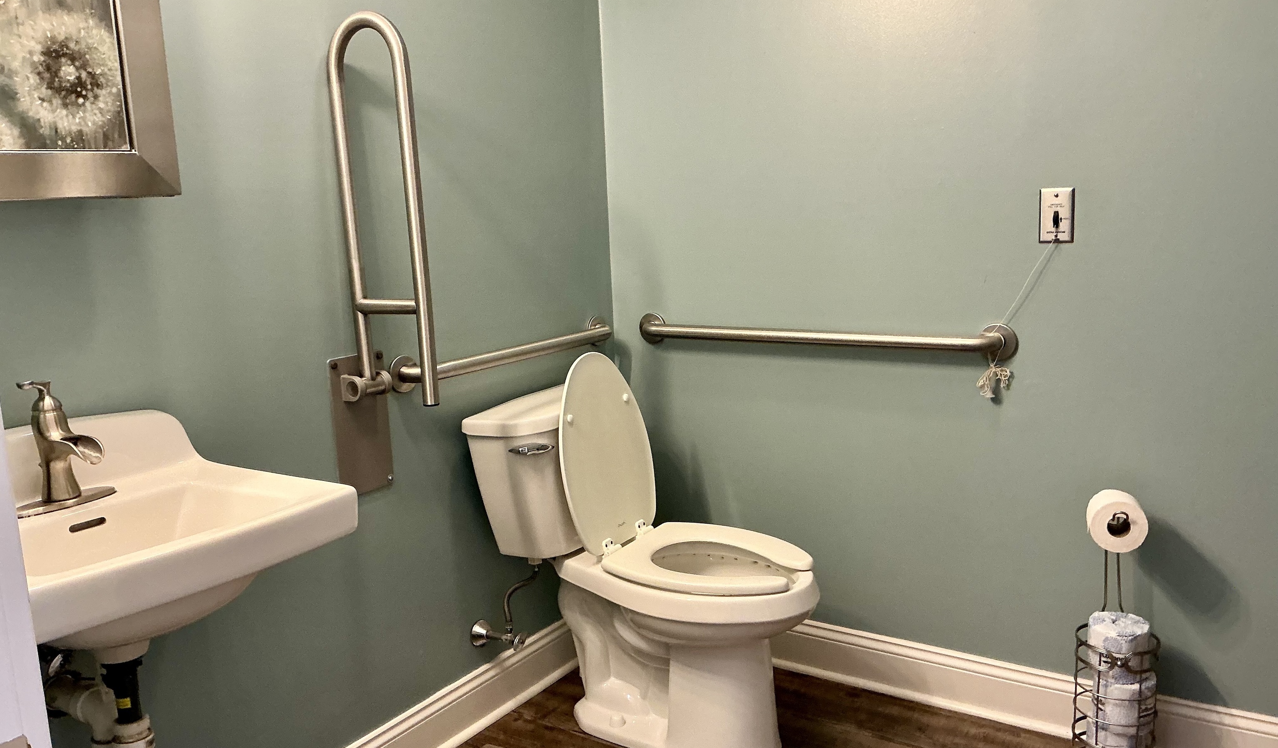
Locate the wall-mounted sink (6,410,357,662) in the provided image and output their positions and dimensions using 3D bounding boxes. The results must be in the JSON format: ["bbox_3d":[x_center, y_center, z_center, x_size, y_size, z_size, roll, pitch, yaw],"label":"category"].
[{"bbox_3d":[-0.744,0.265,1.469,0.460,0.339,0.509,4,12,34],"label":"wall-mounted sink"}]

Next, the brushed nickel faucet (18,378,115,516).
[{"bbox_3d":[-0.833,0.102,1.495,0.204,0.189,0.161,4,12,34],"label":"brushed nickel faucet"}]

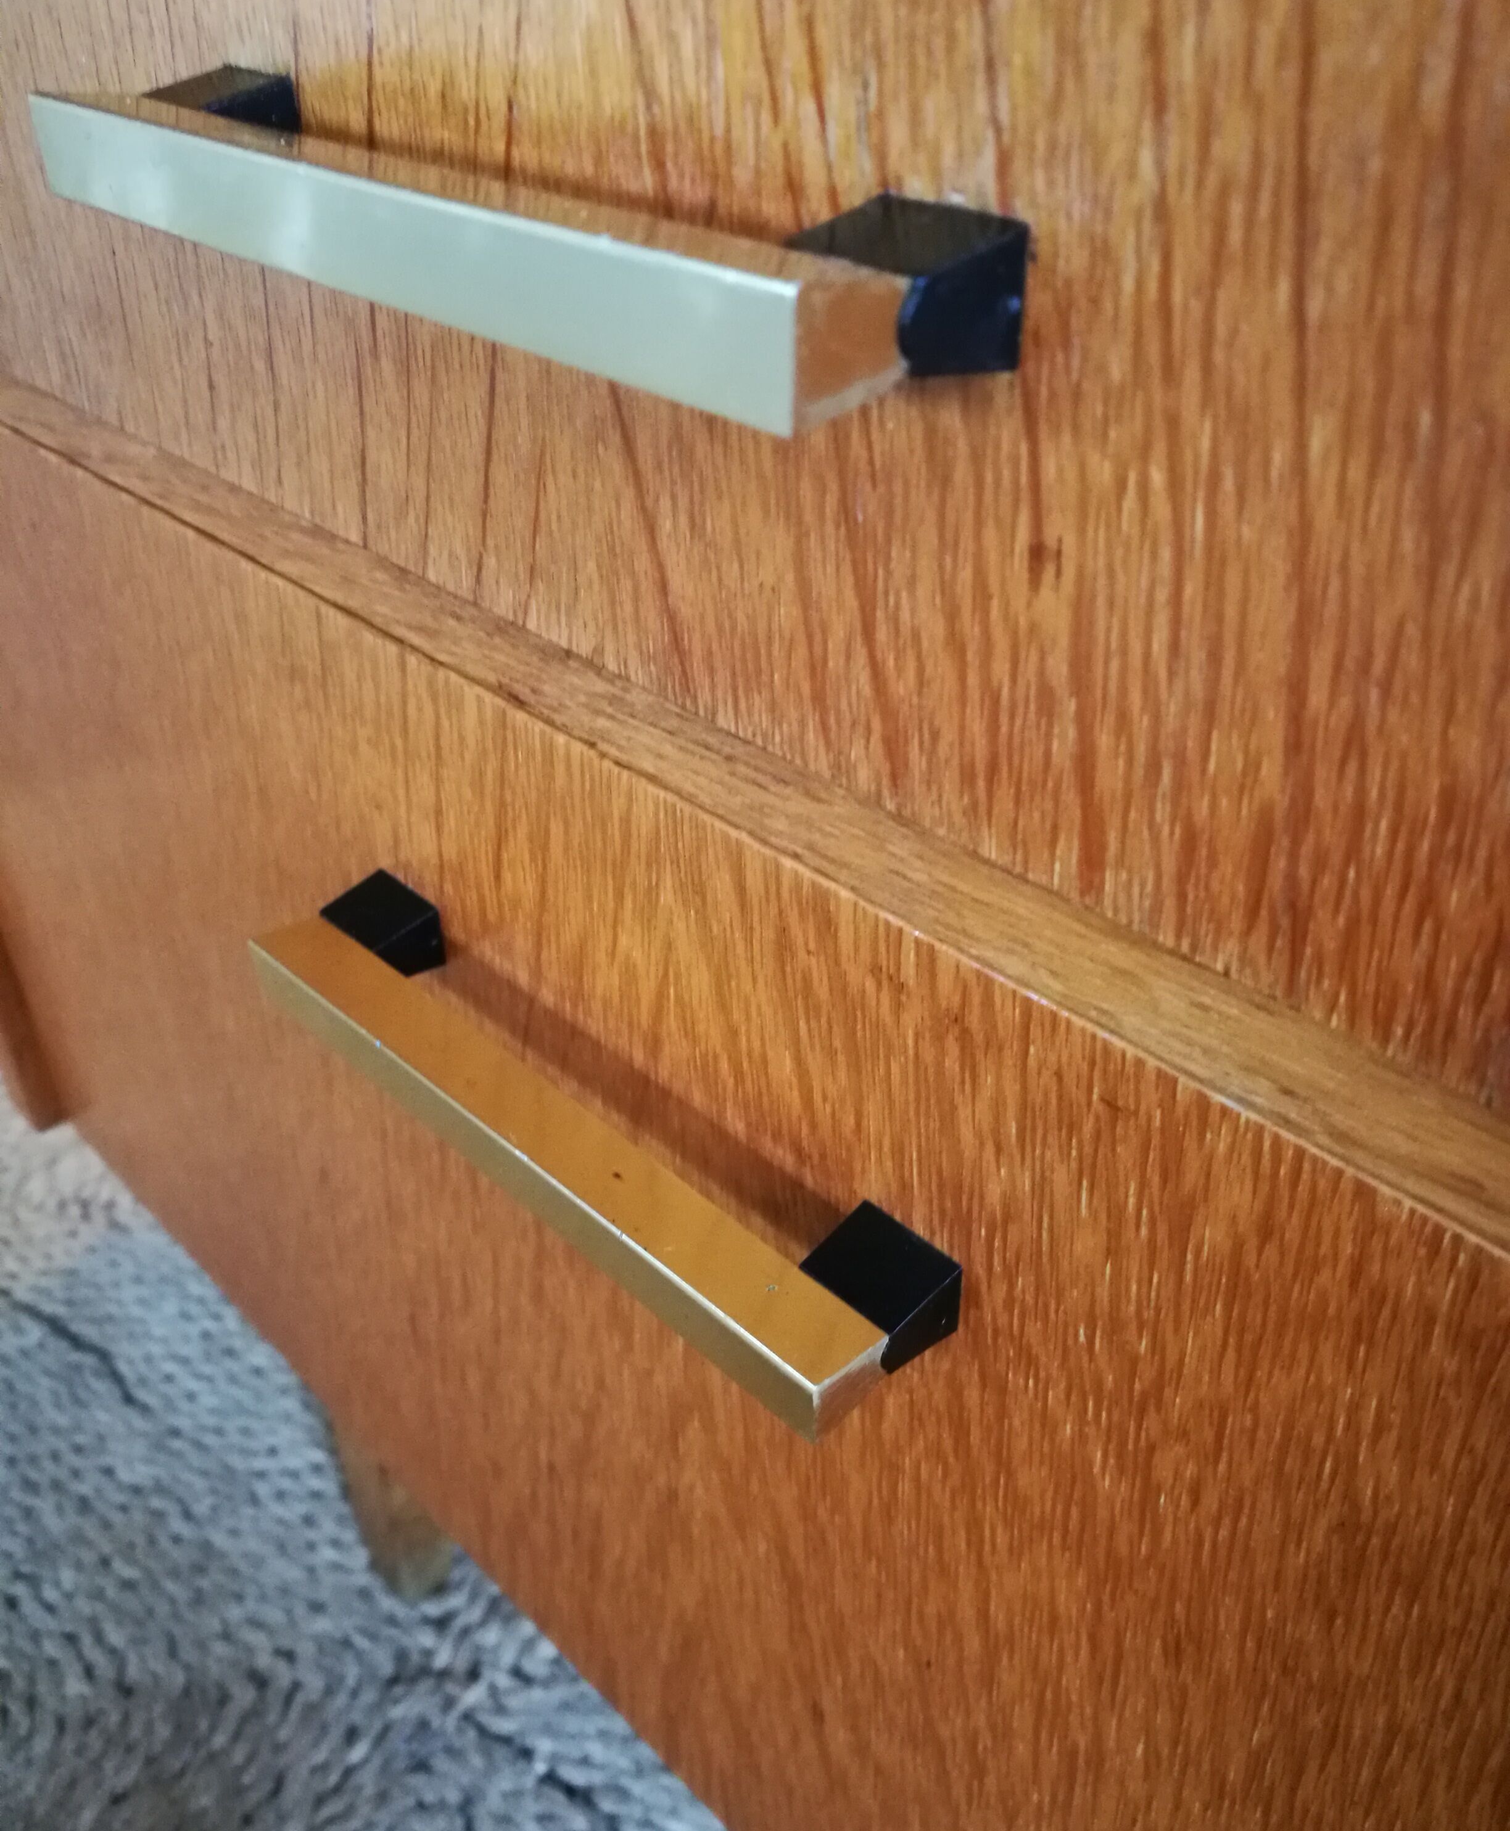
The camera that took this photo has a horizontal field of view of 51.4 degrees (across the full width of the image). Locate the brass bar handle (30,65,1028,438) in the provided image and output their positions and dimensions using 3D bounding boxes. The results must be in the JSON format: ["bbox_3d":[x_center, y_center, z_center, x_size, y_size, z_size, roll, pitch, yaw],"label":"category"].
[{"bbox_3d":[-0.029,-0.065,0.144,0.113,0.011,0.024,30,46,35],"label":"brass bar handle"}]

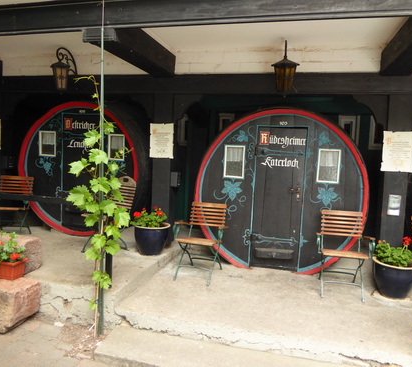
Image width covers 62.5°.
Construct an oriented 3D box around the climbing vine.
[{"bbox_3d":[-0.926,0.221,2.863,0.551,2.215,0.392,4,6,14],"label":"climbing vine"}]

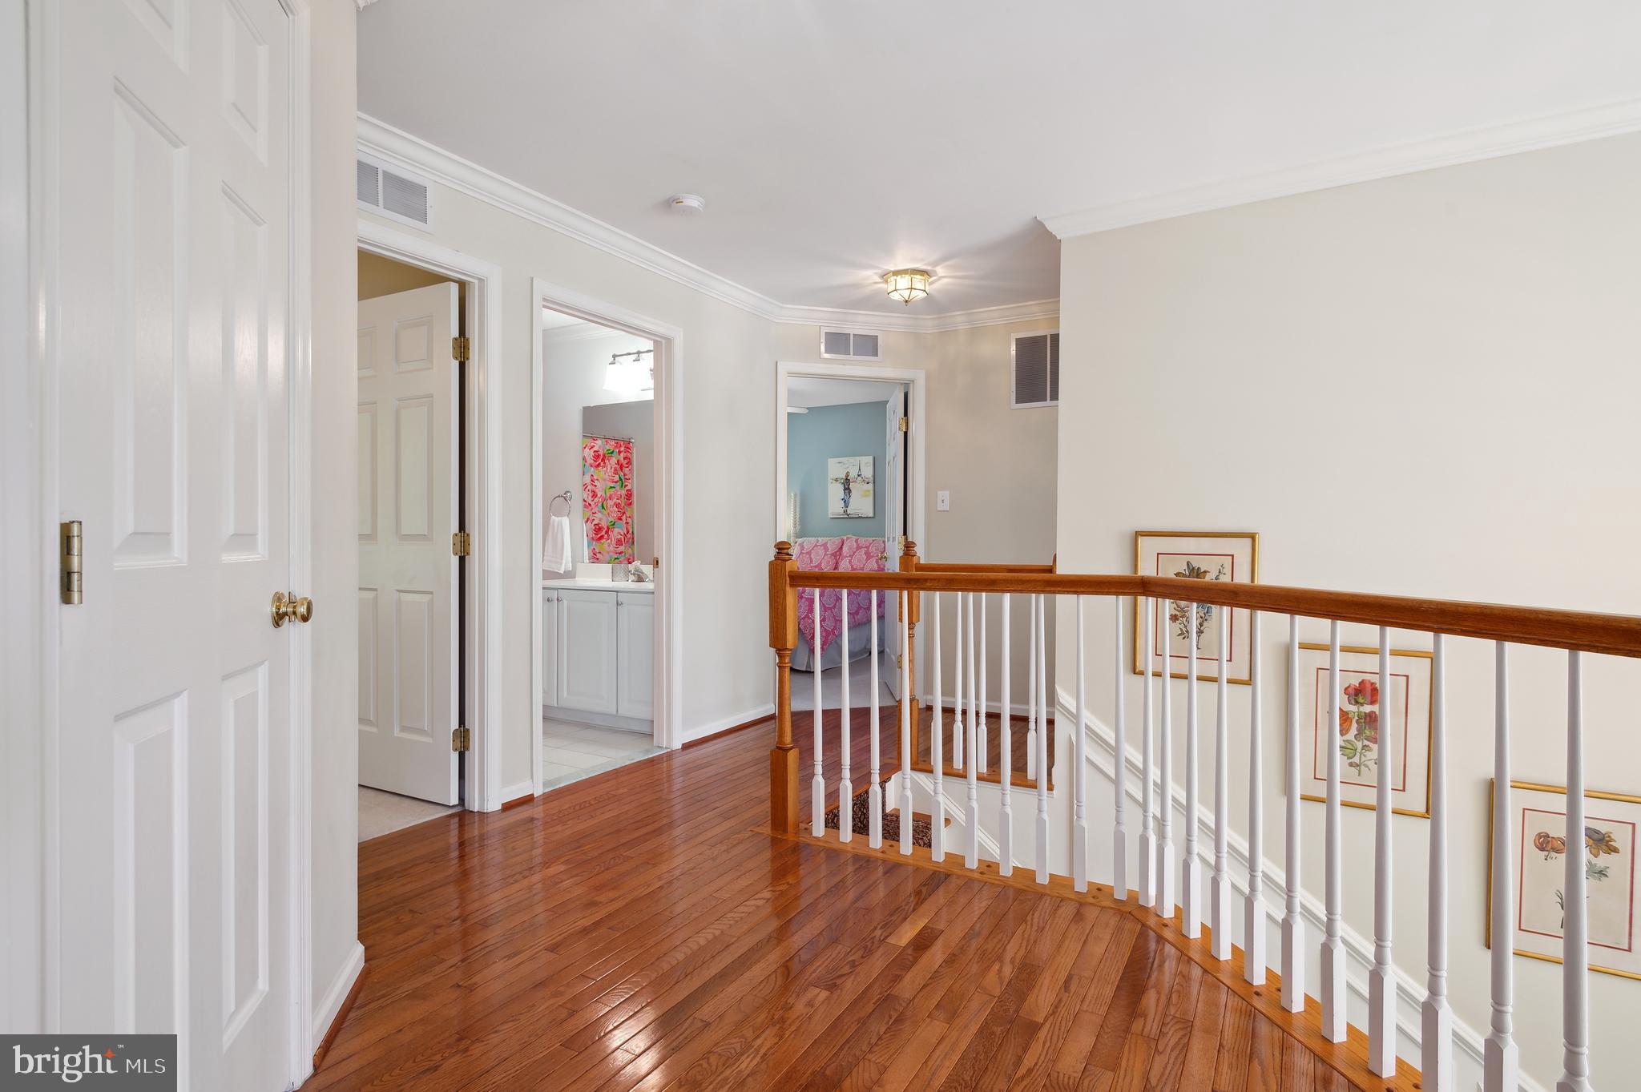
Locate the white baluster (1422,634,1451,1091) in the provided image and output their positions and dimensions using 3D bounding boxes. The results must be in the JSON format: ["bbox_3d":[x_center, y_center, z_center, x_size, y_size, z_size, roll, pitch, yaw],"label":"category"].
[{"bbox_3d":[1.123,0.592,1.574,0.033,0.874,0.033,0,0,-14],"label":"white baluster"}]

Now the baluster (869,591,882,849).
[{"bbox_3d":[0.190,0.586,2.932,0.032,0.868,0.032,0,0,30],"label":"baluster"}]

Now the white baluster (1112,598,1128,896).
[{"bbox_3d":[0.872,0.586,2.508,0.032,0.868,0.032,0,0,30],"label":"white baluster"}]

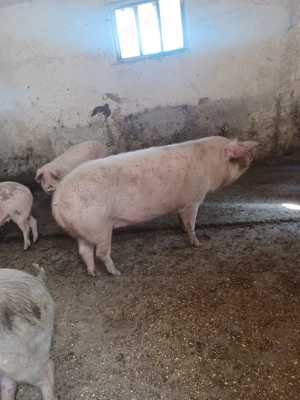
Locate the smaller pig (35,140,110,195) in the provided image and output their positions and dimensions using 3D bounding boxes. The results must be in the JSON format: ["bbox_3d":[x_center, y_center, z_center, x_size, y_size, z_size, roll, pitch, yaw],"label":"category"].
[{"bbox_3d":[-0.813,-0.307,3.520,0.340,0.630,1.200,3,25,26],"label":"smaller pig"}]

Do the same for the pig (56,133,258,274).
[{"bbox_3d":[0.178,-0.018,2.207,1.702,0.845,0.450,-18,25,-22],"label":"pig"}]

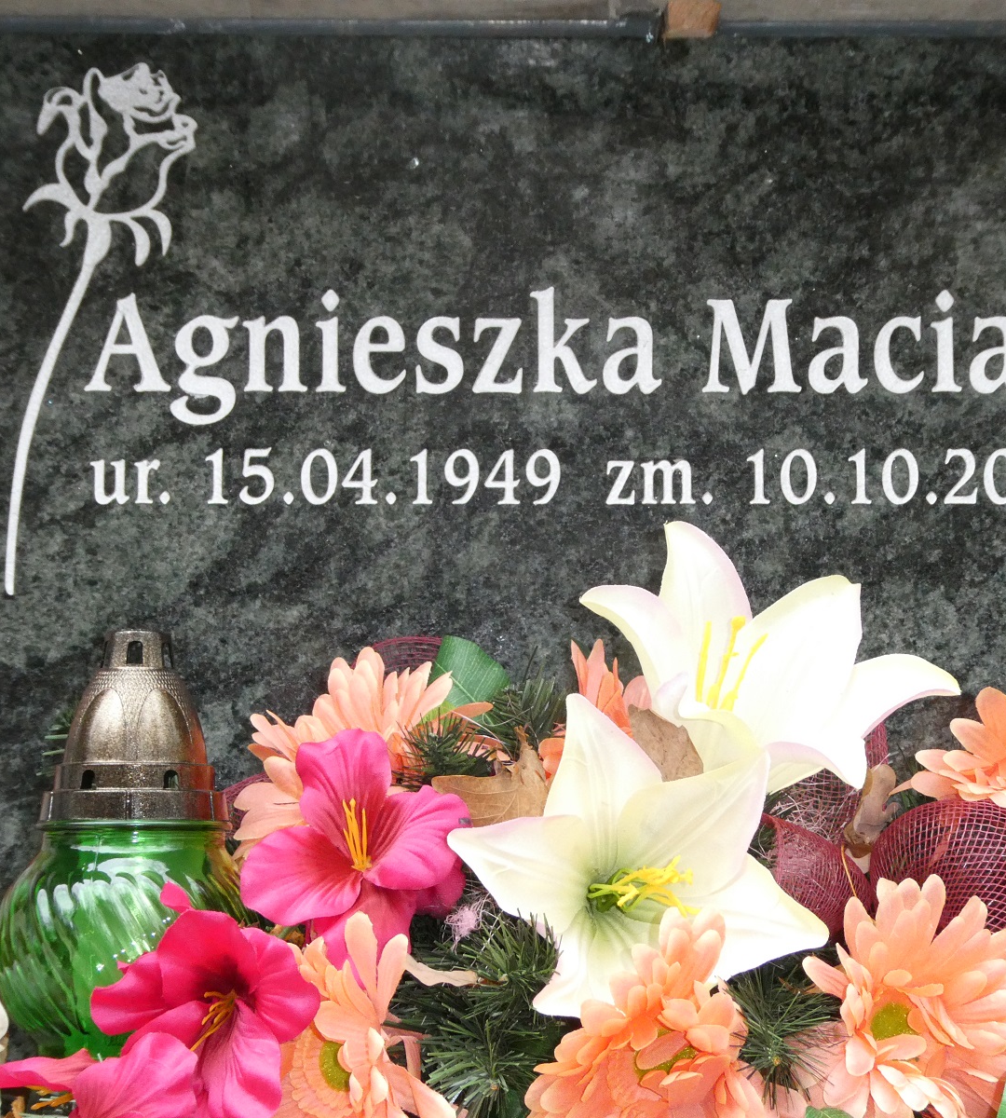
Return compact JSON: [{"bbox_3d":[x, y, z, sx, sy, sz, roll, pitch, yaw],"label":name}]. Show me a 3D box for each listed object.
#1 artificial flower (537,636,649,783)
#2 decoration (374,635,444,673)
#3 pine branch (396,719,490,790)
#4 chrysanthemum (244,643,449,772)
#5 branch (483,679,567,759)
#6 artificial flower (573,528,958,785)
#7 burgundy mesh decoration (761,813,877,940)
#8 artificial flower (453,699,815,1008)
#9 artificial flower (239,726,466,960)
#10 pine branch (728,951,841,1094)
[{"bbox_3d":[0.041,0.066,1.205,0.058,0.064,0.045,0,-21,0],"label":"artificial flower"},{"bbox_3d":[-0.041,0.045,1.215,0.042,0.030,0.032,0,-3,0],"label":"decoration"},{"bbox_3d":[-0.025,0.082,1.170,0.042,0.034,0.042,0,-3,0],"label":"pine branch"},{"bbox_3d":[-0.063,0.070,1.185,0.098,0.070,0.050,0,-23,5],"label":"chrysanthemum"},{"bbox_3d":[0.009,0.067,1.200,0.038,0.038,0.040,0,-3,0],"label":"branch"},{"bbox_3d":[0.105,0.039,1.110,0.148,0.108,0.110,0,-4,-6],"label":"artificial flower"},{"bbox_3d":[0.129,0.131,1.155,0.052,0.054,0.045,0,-3,0],"label":"burgundy mesh decoration"},{"bbox_3d":[0.051,0.113,1.060,0.142,0.124,0.075,1,-12,-15],"label":"artificial flower"},{"bbox_3d":[-0.058,0.112,1.090,0.088,0.090,0.055,0,-24,0],"label":"artificial flower"},{"bbox_3d":[0.105,0.174,1.050,0.045,0.054,0.050,0,-4,0],"label":"pine branch"}]

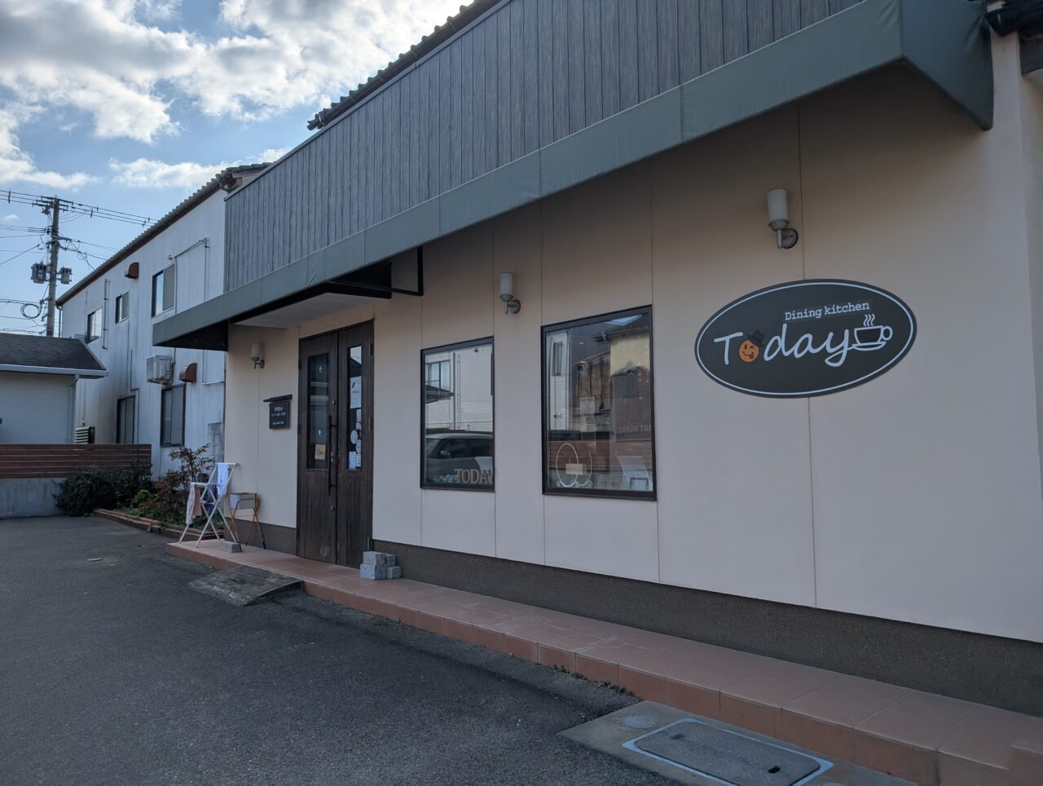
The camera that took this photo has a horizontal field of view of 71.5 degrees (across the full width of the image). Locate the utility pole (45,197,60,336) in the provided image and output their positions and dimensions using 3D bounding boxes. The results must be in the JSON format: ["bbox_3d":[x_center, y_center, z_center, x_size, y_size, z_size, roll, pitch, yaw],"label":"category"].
[{"bbox_3d":[-20.364,-2.376,31.303,0.350,12.570,0.350,4,-6,-43],"label":"utility pole"}]

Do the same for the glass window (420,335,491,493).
[{"bbox_3d":[-0.545,0.194,5.988,0.080,1.218,0.982,4,-6,-43],"label":"glass window"}]

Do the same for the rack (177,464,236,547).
[{"bbox_3d":[-3.921,1.377,9.065,0.550,1.000,0.600,4,-6,-43],"label":"rack"}]

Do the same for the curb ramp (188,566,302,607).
[{"bbox_3d":[-2.564,1.747,6.677,0.530,0.140,1.330,4,-6,-43],"label":"curb ramp"}]

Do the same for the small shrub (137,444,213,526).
[{"bbox_3d":[-5.602,1.502,11.723,1.050,1.280,1.050,4,-6,-43],"label":"small shrub"}]

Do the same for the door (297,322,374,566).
[{"bbox_3d":[-1.948,0.535,7.466,0.080,2.400,1.560,4,-6,-43],"label":"door"}]

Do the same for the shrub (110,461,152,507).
[{"bbox_3d":[-7.877,1.848,14.600,0.800,0.920,0.800,4,-6,-43],"label":"shrub"}]

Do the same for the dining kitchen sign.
[{"bbox_3d":[1.448,-0.272,3.857,0.030,0.609,1.219,4,-6,-43],"label":"dining kitchen sign"}]

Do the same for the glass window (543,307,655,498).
[{"bbox_3d":[0.490,0.087,4.887,0.080,1.227,0.996,4,-6,-43],"label":"glass window"}]

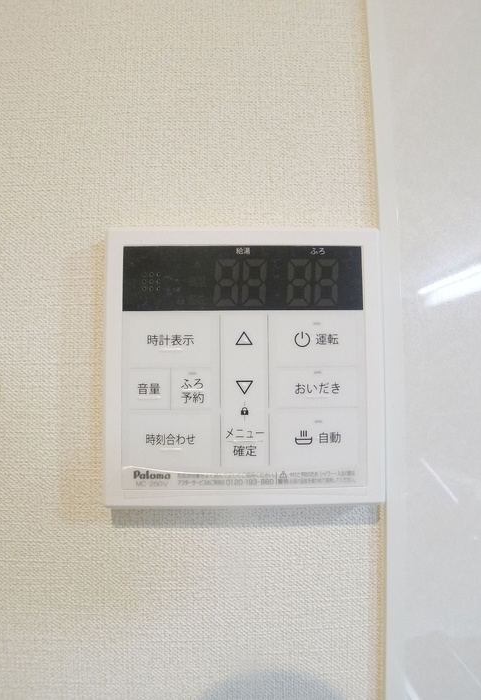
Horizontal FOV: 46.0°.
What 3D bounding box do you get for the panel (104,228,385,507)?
[{"bbox_3d":[0.002,0.007,0.255,0.120,0.120,0.019,0,-4,0],"label":"panel"}]

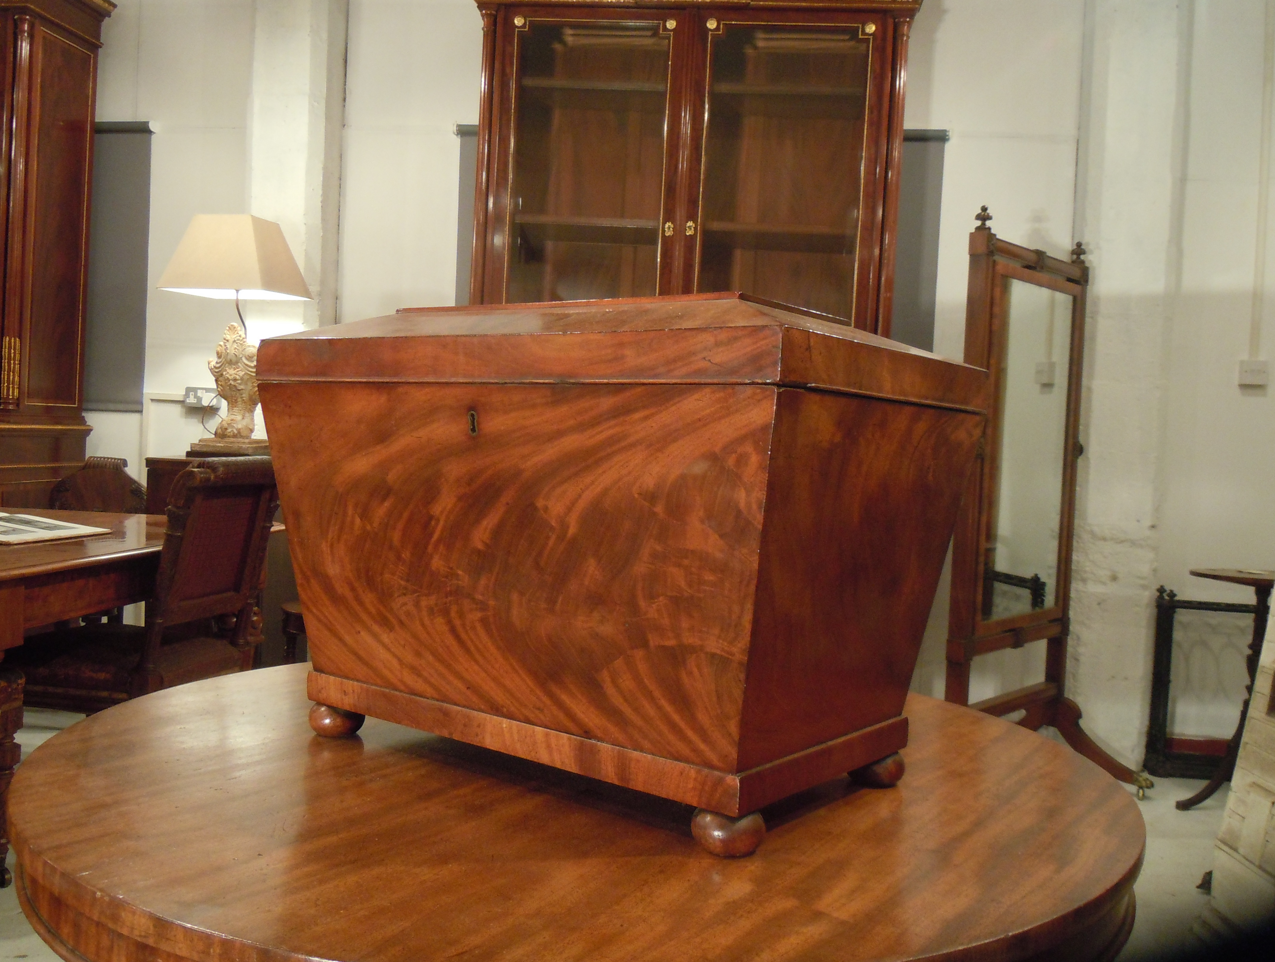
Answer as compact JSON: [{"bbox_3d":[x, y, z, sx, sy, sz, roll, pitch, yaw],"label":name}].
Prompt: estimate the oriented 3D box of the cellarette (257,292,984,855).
[{"bbox_3d":[-0.037,0.069,1.293,0.712,0.516,0.461,4,2,37],"label":"cellarette"}]

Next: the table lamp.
[{"bbox_3d":[-1.536,-0.562,4.257,0.430,0.920,0.270,3,2,9],"label":"table lamp"}]

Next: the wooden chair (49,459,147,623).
[{"bbox_3d":[-1.965,0.398,4.042,0.430,0.960,0.480,3,2,-5],"label":"wooden chair"}]

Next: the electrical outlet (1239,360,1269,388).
[{"bbox_3d":[2.222,-0.390,4.001,0.088,0.088,0.042,3,2,7],"label":"electrical outlet"}]

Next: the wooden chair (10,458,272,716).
[{"bbox_3d":[-1.400,0.429,3.123,0.590,1.000,0.500,3,2,10],"label":"wooden chair"}]

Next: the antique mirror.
[{"bbox_3d":[1.262,0.101,3.667,0.650,1.870,0.730,4,2,44],"label":"antique mirror"}]

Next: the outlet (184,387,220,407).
[{"bbox_3d":[-1.802,-0.345,4.612,0.148,0.088,0.042,3,2,7],"label":"outlet"}]

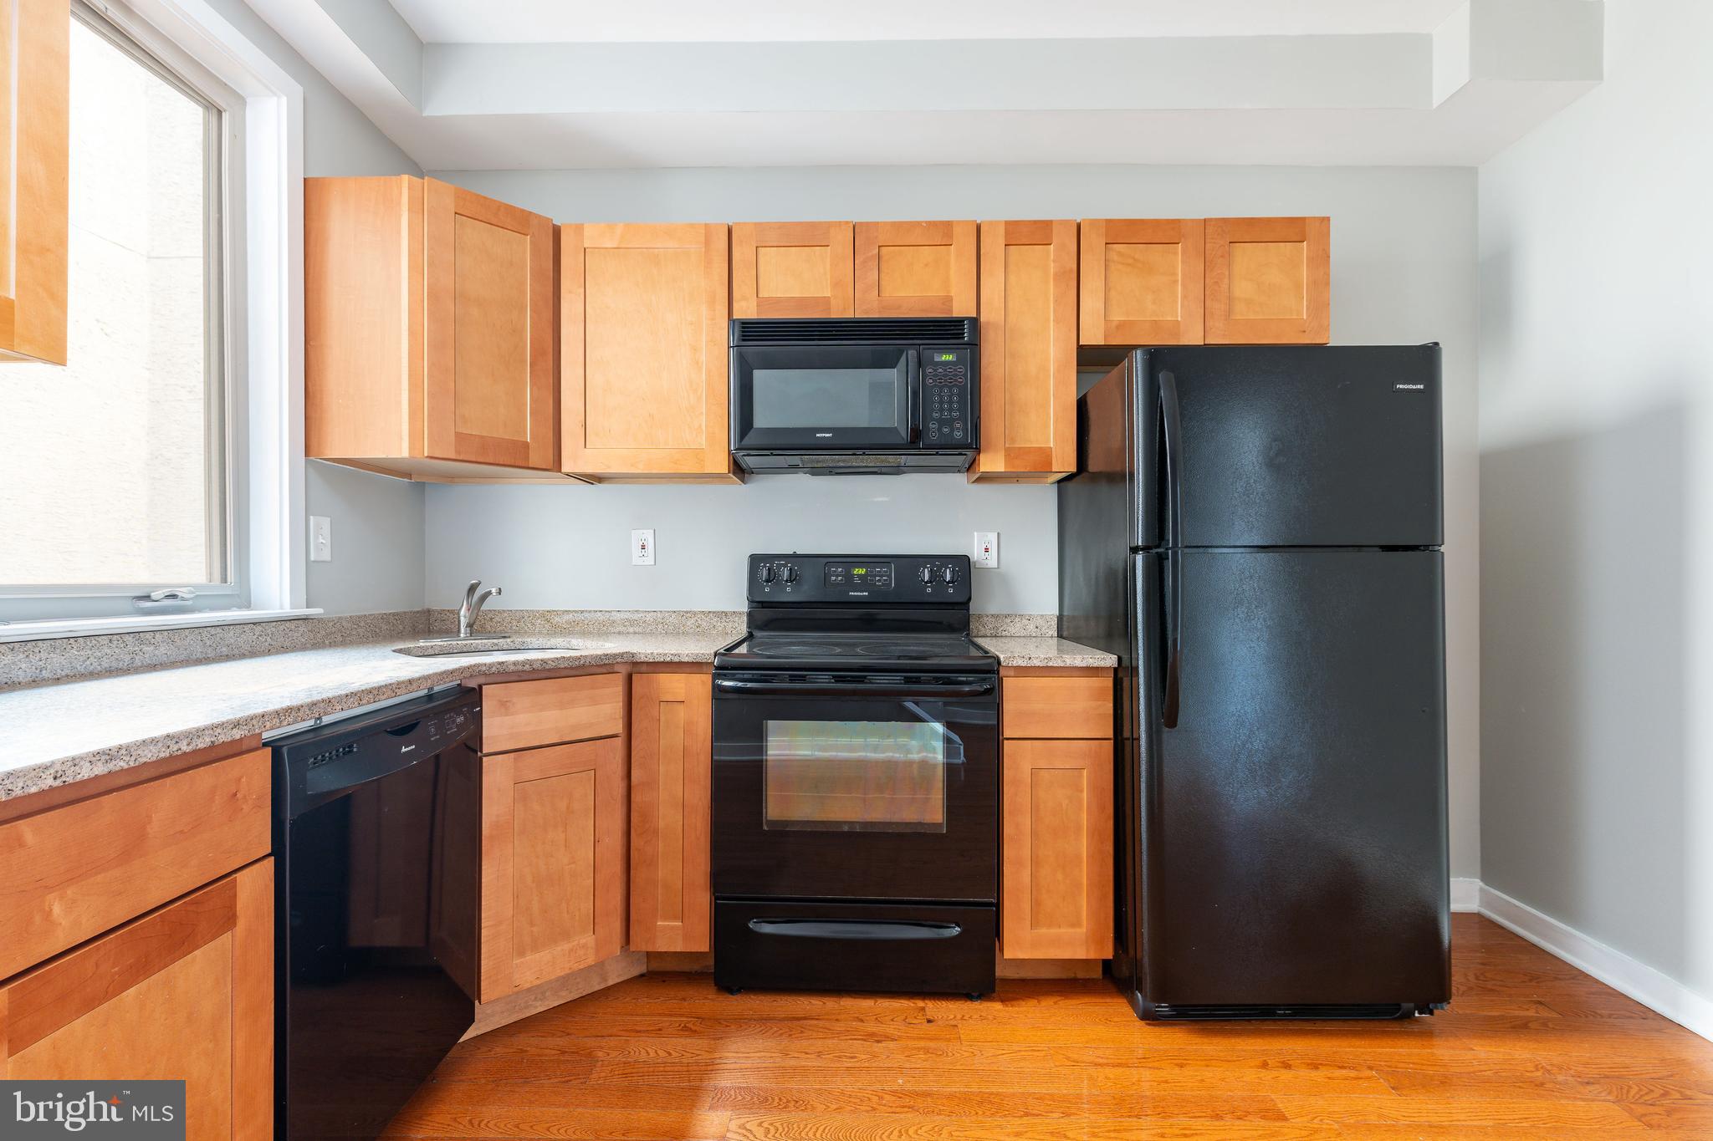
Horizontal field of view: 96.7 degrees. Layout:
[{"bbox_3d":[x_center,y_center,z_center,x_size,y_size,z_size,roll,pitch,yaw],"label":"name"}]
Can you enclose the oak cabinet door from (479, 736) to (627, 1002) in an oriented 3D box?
[{"bbox_3d":[-0.781,0.751,1.968,0.352,0.595,0.022,0,0,-42],"label":"oak cabinet door"}]

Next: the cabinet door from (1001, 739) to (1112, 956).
[{"bbox_3d":[0.536,0.744,2.042,0.296,0.582,0.020,0,0,2],"label":"cabinet door"}]

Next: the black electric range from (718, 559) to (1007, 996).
[{"bbox_3d":[0.008,0.545,2.308,0.757,1.195,0.670,0,0,2],"label":"black electric range"}]

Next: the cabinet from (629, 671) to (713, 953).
[{"bbox_3d":[-0.500,0.657,2.070,0.223,0.752,0.020,0,0,2],"label":"cabinet"}]

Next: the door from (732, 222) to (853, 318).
[{"bbox_3d":[-0.195,-0.924,2.345,0.374,0.293,0.020,0,0,2],"label":"door"}]

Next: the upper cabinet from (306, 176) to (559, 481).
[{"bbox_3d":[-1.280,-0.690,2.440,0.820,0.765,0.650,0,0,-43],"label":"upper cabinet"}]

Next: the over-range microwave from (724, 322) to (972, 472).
[{"bbox_3d":[-0.003,-0.560,2.455,0.757,0.420,0.385,0,0,2],"label":"over-range microwave"}]

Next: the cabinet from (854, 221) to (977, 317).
[{"bbox_3d":[0.186,-0.920,2.475,0.378,0.300,0.320,0,0,2],"label":"cabinet"}]

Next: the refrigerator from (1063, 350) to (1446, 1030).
[{"bbox_3d":[1.078,0.287,2.220,0.757,1.695,0.780,0,0,2],"label":"refrigerator"}]

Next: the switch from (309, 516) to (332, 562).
[{"bbox_3d":[-1.518,-0.089,2.163,0.014,0.124,0.080,0,0,0],"label":"switch"}]

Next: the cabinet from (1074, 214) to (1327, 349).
[{"bbox_3d":[1.057,-0.871,2.460,0.752,0.384,0.325,0,0,2],"label":"cabinet"}]

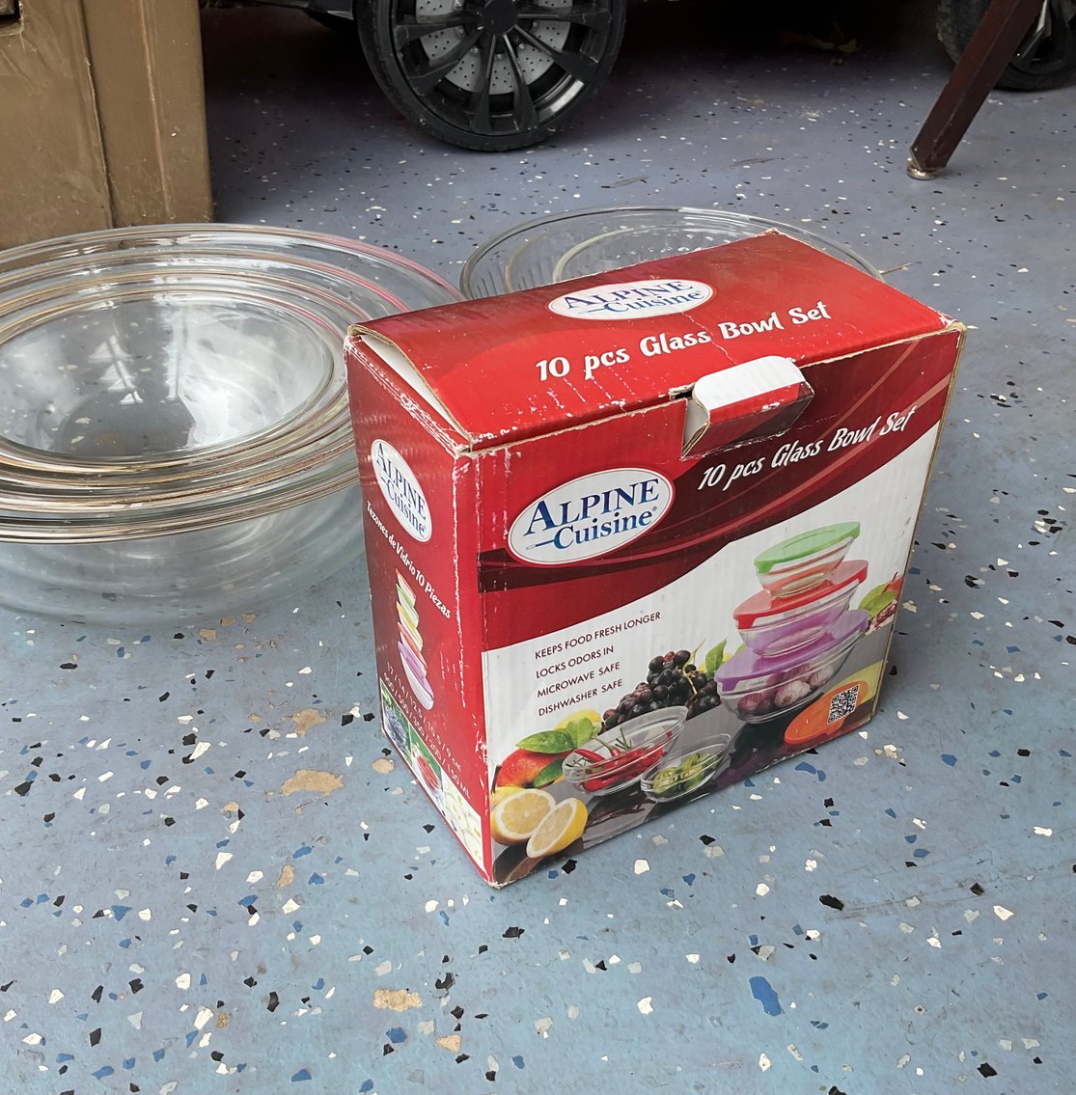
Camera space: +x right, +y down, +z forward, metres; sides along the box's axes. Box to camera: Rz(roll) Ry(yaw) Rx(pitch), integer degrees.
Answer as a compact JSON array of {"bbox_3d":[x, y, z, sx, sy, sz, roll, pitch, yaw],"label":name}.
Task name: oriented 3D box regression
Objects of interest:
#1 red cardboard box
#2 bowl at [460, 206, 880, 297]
[{"bbox_3d":[0.038,0.000,0.455,0.180,0.179,0.093,-18,40,-25],"label":"red cardboard box"},{"bbox_3d":[0.071,-0.100,0.667,0.224,0.096,0.224,1,36,-1],"label":"bowl"}]

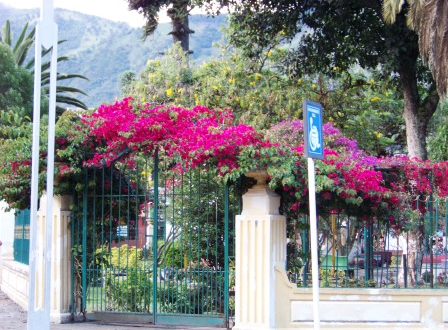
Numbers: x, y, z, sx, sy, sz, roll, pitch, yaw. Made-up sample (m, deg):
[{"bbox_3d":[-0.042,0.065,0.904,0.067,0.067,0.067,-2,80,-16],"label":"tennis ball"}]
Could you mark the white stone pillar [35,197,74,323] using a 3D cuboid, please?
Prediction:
[{"bbox_3d":[-2.473,1.338,16.687,0.520,1.940,0.520,-1,-3,27],"label":"white stone pillar"}]

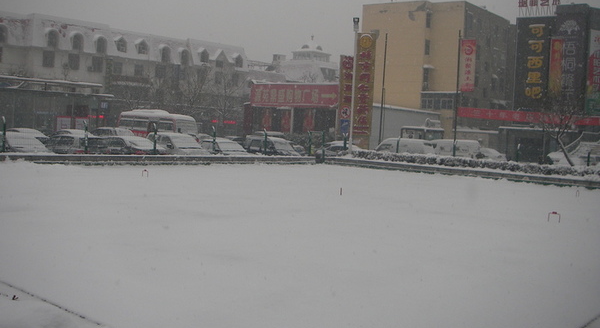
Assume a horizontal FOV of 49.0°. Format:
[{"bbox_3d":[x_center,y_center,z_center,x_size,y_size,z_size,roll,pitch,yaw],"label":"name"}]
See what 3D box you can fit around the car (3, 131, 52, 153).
[{"bbox_3d":[-11.304,-0.524,25.900,1.720,1.460,4.400,0,4,-44],"label":"car"}]

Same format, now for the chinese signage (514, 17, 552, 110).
[{"bbox_3d":[23.324,-10.041,65.814,3.588,9.166,0.300,5,3,40],"label":"chinese signage"}]

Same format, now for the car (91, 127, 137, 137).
[{"bbox_3d":[-10.475,-1.136,36.800,1.720,1.580,4.300,0,4,-44],"label":"car"}]

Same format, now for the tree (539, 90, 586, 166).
[{"bbox_3d":[11.081,-1.059,27.700,2.000,3.850,2.000,4,3,22],"label":"tree"}]

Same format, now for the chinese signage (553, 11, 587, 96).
[{"bbox_3d":[26.075,-10.603,63.493,2.965,8.363,0.300,5,3,40],"label":"chinese signage"}]

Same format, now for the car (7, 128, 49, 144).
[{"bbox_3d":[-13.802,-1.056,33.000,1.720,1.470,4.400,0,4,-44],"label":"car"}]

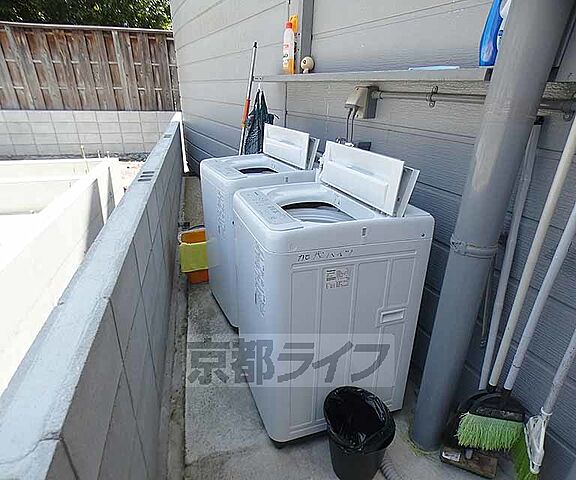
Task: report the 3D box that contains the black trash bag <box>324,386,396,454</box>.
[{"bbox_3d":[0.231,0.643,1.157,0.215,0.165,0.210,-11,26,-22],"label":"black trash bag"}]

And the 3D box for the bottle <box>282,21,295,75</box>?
[{"bbox_3d":[0.006,-1.065,1.920,0.060,0.255,0.070,-14,28,-29],"label":"bottle"}]

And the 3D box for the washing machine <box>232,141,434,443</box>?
[{"bbox_3d":[0.113,0.163,1.423,0.570,1.037,0.566,-7,23,-19],"label":"washing machine"}]

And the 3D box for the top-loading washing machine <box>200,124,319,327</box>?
[{"bbox_3d":[-0.147,-0.060,1.901,0.520,1.045,0.515,-11,26,-22],"label":"top-loading washing machine"}]

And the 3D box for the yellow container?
[{"bbox_3d":[-0.620,0.118,2.407,0.230,0.305,0.200,-7,25,-15],"label":"yellow container"}]

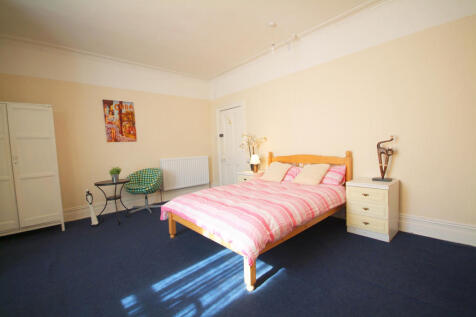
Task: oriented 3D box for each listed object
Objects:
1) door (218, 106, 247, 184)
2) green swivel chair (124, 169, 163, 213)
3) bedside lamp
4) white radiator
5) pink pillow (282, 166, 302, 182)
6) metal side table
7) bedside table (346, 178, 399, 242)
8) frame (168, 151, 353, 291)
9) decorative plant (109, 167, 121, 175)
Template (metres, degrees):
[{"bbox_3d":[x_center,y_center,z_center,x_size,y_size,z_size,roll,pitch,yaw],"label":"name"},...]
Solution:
[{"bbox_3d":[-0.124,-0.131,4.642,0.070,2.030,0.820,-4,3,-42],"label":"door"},{"bbox_3d":[-1.704,0.614,3.705,0.620,0.730,0.600,-1,2,20],"label":"green swivel chair"},{"bbox_3d":[0.313,0.103,3.879,0.180,0.360,0.180,-2,2,0],"label":"bedside lamp"},{"bbox_3d":[-1.165,0.317,4.473,1.140,0.670,0.100,-4,3,-42],"label":"white radiator"},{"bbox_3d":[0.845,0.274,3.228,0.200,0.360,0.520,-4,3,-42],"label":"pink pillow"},{"bbox_3d":[-2.063,0.705,3.288,0.500,0.610,0.500,-4,3,-42],"label":"metal side table"},{"bbox_3d":[1.647,0.590,2.432,0.410,0.620,0.420,-4,3,-42],"label":"bedside table"},{"bbox_3d":[0.348,0.443,2.612,2.030,1.000,1.430,-4,3,-42],"label":"frame"},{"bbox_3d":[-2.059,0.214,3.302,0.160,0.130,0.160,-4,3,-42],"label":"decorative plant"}]

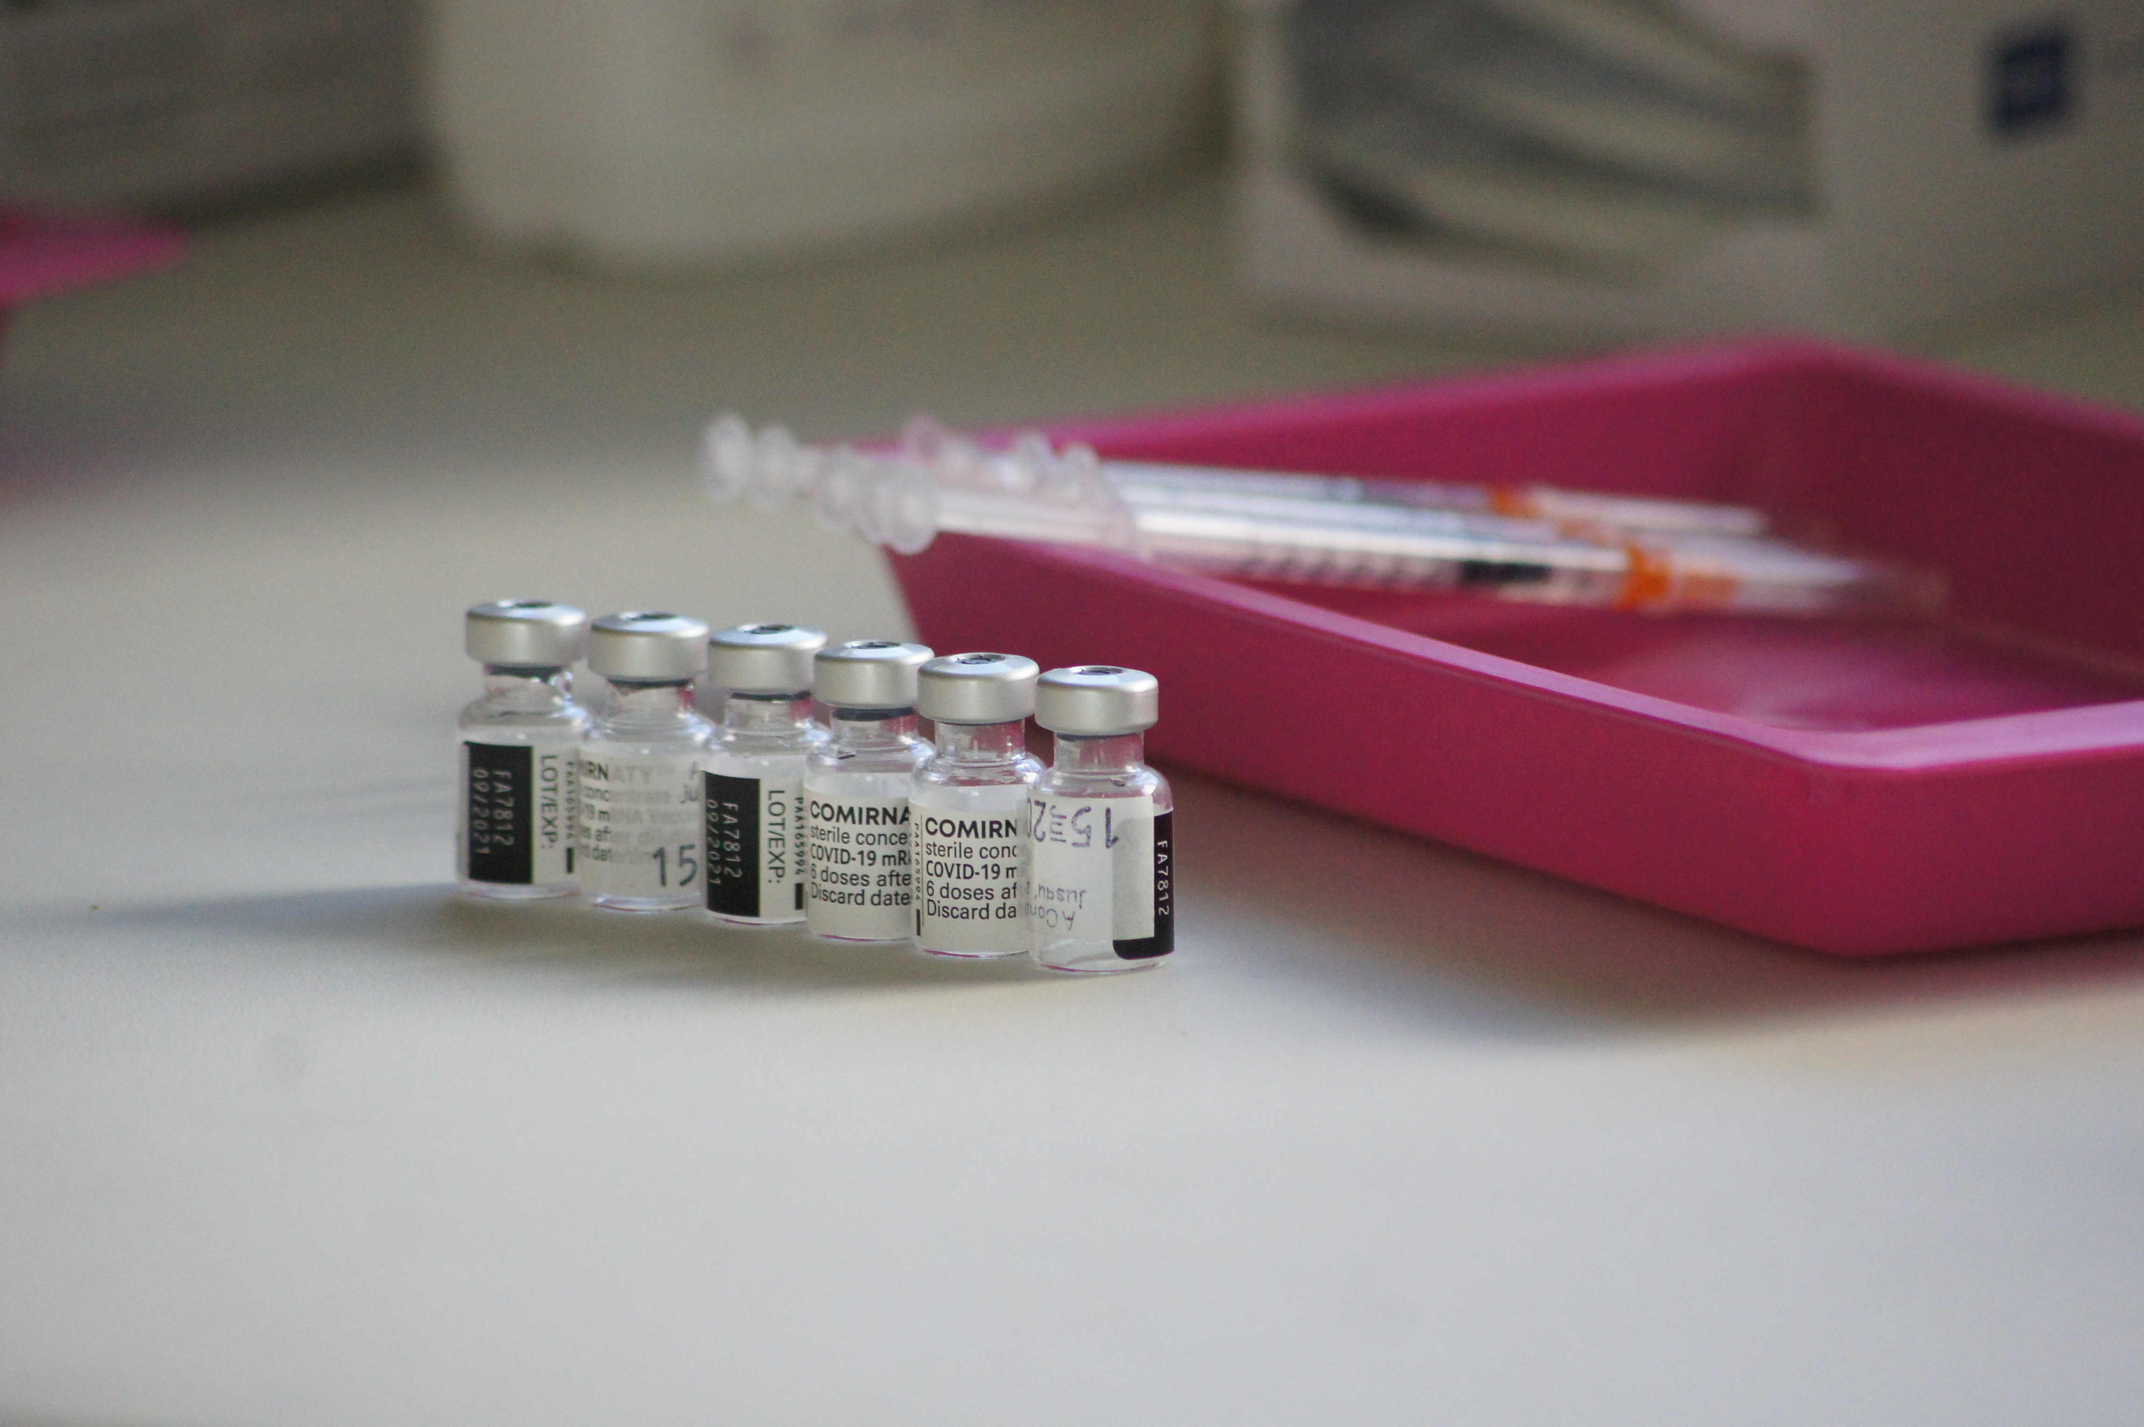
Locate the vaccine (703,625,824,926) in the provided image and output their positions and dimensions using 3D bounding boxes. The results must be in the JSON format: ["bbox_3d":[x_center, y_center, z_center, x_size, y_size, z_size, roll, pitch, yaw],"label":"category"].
[{"bbox_3d":[-0.034,0.007,2.031,0.016,0.032,0.016,-1,11,0],"label":"vaccine"}]

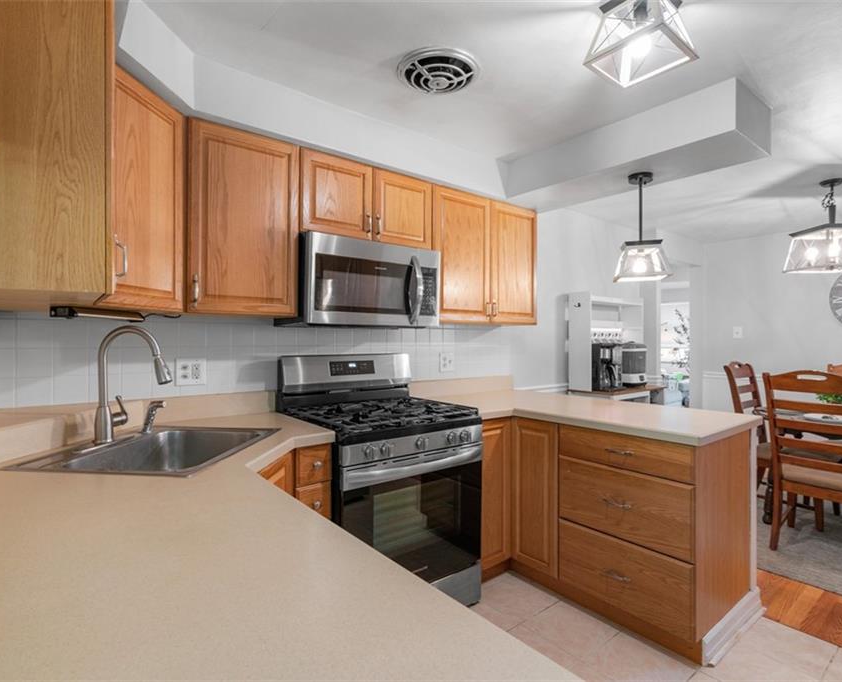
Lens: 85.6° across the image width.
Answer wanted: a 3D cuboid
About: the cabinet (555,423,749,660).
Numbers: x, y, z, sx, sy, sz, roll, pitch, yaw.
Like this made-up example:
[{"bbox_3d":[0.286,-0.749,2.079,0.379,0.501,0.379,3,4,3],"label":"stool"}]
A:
[{"bbox_3d":[1.083,0.835,2.132,0.615,0.875,0.615,0,0,-38],"label":"cabinet"}]

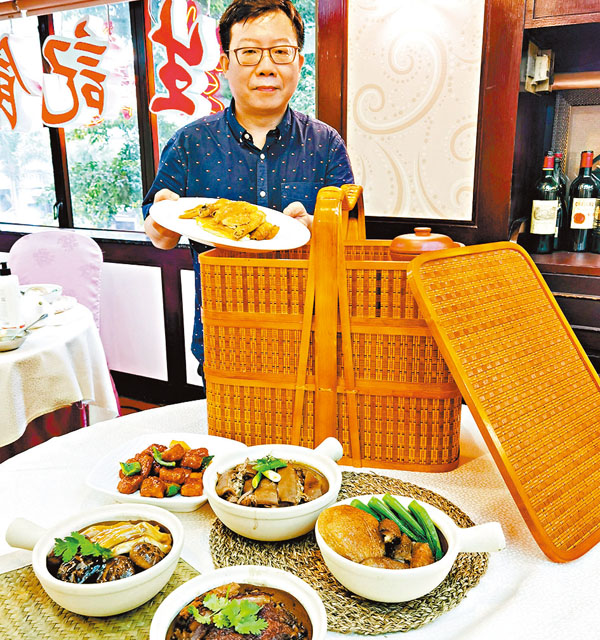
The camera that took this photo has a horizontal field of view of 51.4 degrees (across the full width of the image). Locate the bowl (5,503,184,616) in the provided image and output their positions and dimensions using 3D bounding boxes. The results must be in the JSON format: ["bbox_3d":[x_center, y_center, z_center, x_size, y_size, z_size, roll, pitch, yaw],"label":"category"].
[{"bbox_3d":[-0.259,0.301,0.777,0.237,0.070,0.181,4,15,16],"label":"bowl"}]

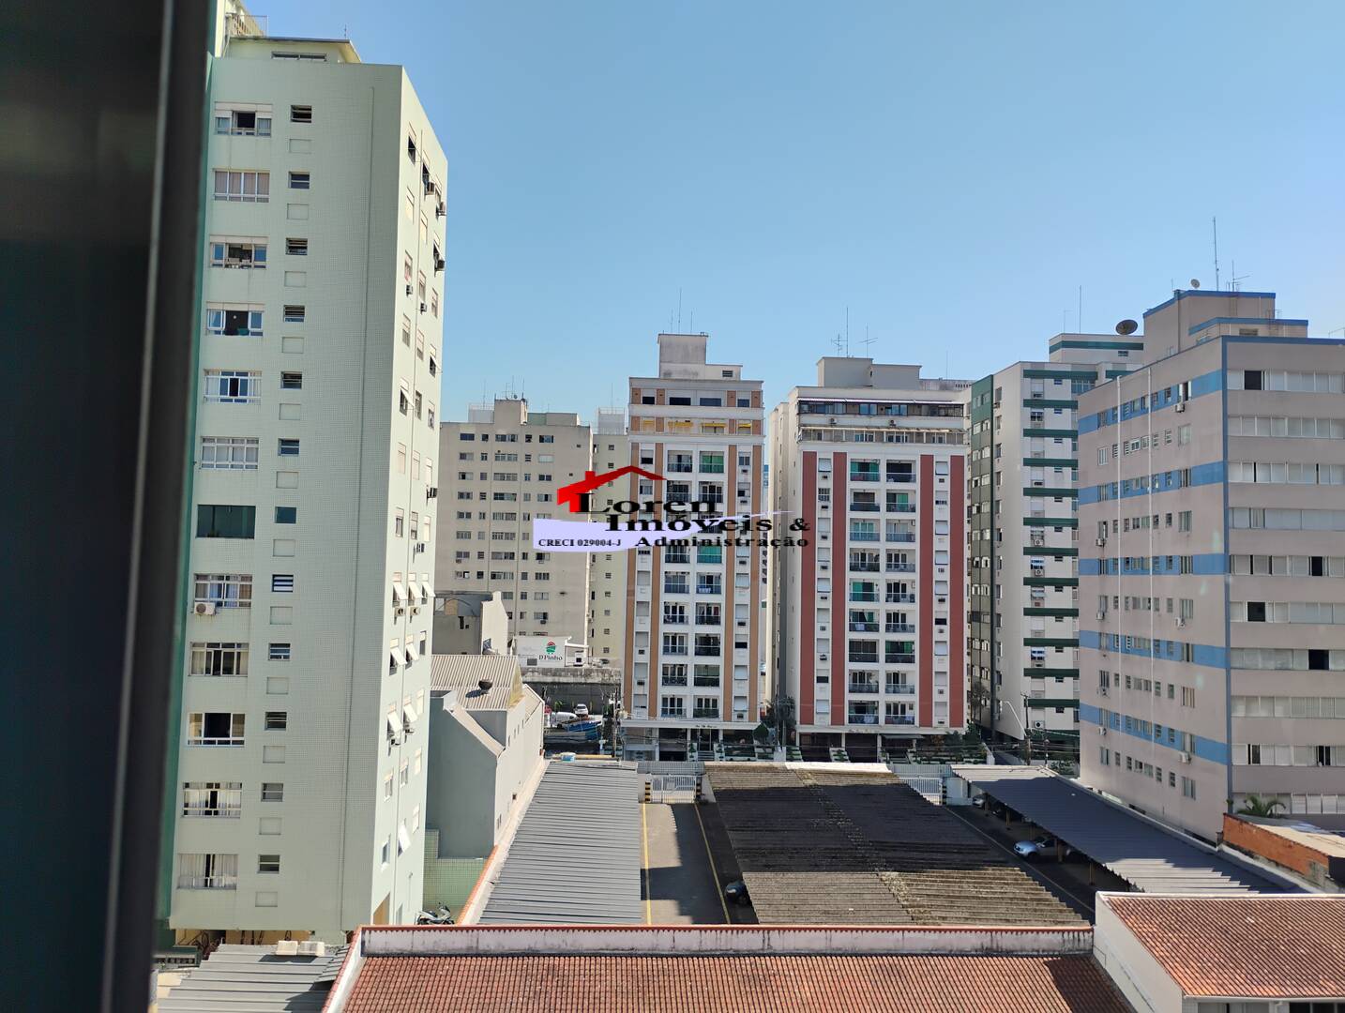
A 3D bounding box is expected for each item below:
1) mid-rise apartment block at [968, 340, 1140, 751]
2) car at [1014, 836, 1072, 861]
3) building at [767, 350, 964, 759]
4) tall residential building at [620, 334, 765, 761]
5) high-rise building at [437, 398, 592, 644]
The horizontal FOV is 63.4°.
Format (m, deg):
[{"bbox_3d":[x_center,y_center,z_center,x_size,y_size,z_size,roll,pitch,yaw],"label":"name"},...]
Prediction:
[{"bbox_3d":[41.614,4.347,112.589,18.500,40.900,22.000,1,-4,-2],"label":"mid-rise apartment block"},{"bbox_3d":[22.983,20.775,66.597,4.000,1.450,1.680,1,-4,-2],"label":"car"},{"bbox_3d":[19.575,4.929,112.109,18.110,39.810,18.200,1,-4,-2],"label":"building"},{"bbox_3d":[1.688,3.689,110.668,13.230,41.380,17.800,1,-4,-2],"label":"tall residential building"},{"bbox_3d":[-24.050,5.878,163.019,23.400,42.930,12.500,1,-4,-2],"label":"high-rise building"}]

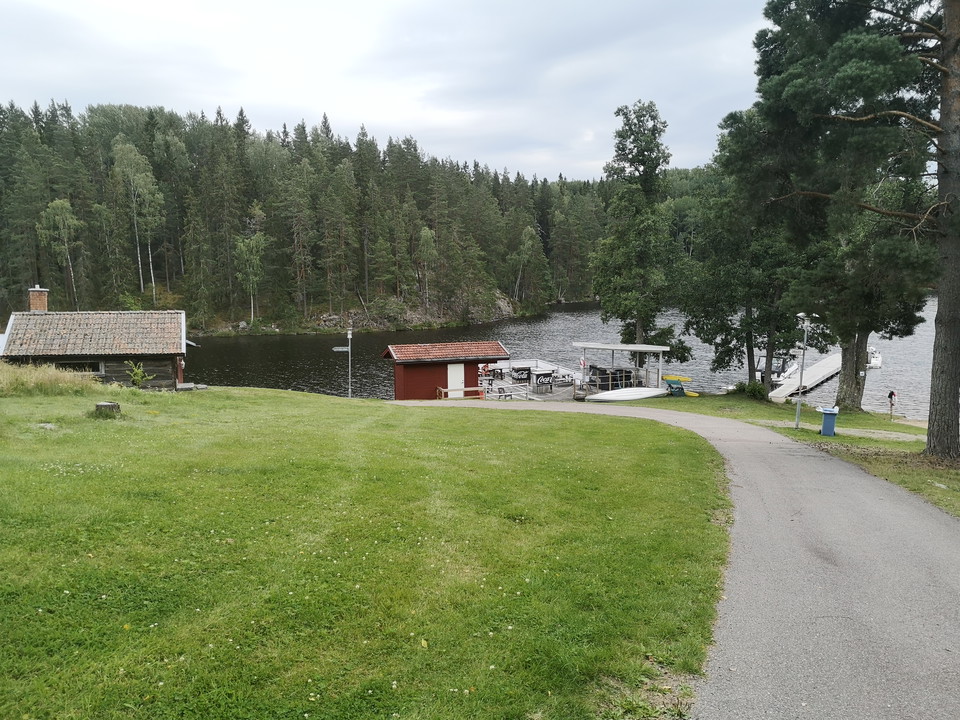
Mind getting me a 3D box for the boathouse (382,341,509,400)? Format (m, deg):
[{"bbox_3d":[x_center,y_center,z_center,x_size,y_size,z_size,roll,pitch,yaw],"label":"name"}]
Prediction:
[{"bbox_3d":[-1.951,0.567,42.196,6.700,3.000,3.000,-2,8,-21],"label":"boathouse"}]

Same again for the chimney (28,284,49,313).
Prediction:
[{"bbox_3d":[-19.444,-2.710,33.000,0.700,1.200,0.650,-2,8,-17],"label":"chimney"}]

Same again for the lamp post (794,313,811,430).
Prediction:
[{"bbox_3d":[13.460,0.543,31.300,0.360,4.750,0.360,1,7,0],"label":"lamp post"}]

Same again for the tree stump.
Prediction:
[{"bbox_3d":[-8.744,1.163,17.600,0.570,0.350,0.570,1,7,0],"label":"tree stump"}]

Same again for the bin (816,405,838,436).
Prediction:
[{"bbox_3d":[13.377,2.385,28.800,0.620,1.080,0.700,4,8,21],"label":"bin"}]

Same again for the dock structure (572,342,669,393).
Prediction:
[{"bbox_3d":[8.685,0.428,45.800,5.000,2.650,3.500,-2,8,-16],"label":"dock structure"}]

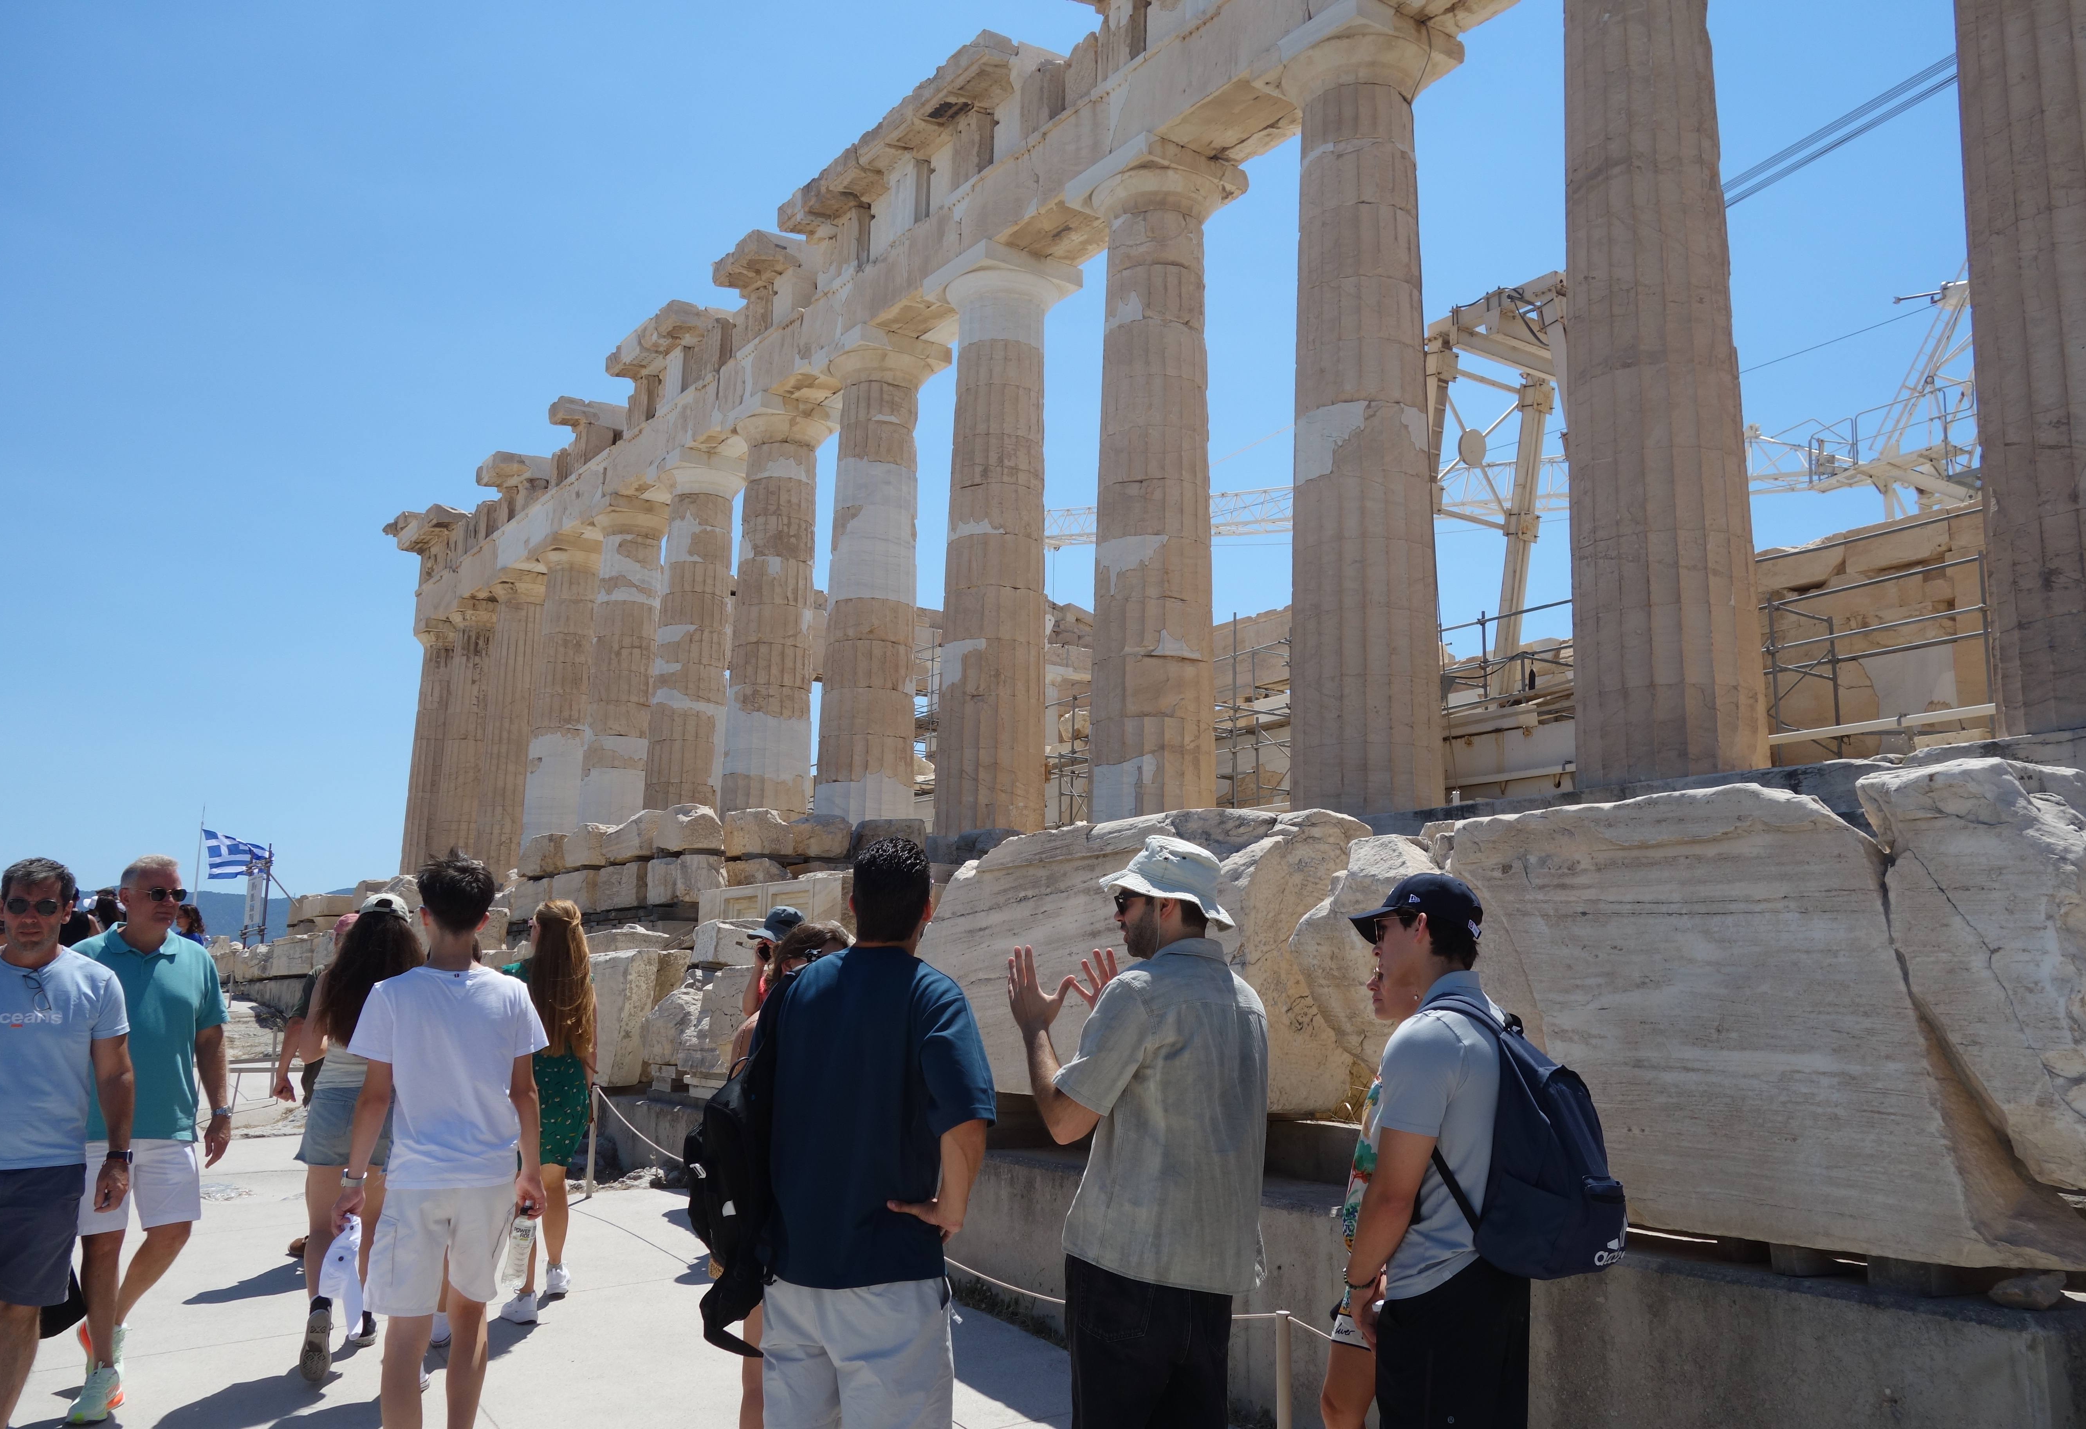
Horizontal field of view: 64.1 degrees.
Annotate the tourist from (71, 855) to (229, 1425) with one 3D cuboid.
[{"bbox_3d":[-3.013,1.419,5.580,0.560,1.770,0.600,5,-11,-21],"label":"tourist"}]

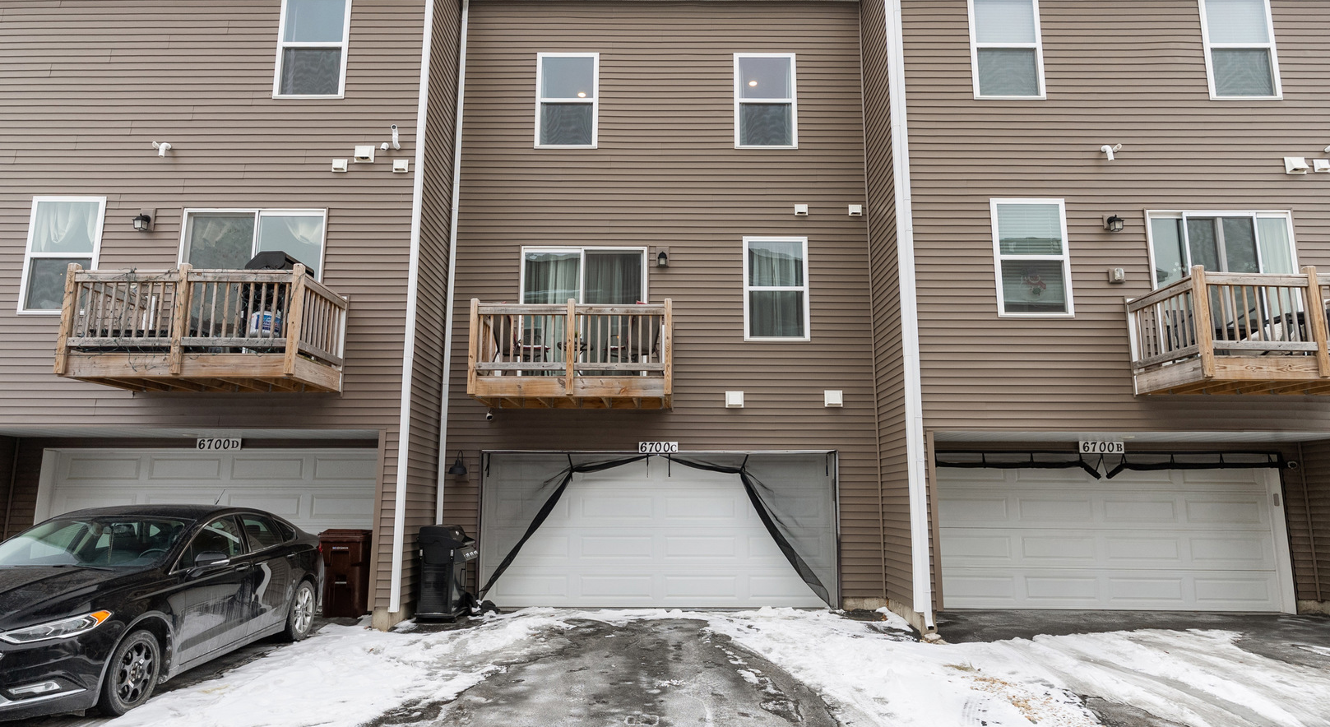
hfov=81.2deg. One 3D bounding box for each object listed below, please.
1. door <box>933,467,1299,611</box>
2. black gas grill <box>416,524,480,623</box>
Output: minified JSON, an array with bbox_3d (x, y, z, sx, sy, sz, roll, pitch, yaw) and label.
[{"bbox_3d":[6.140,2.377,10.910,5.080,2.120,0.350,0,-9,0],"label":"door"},{"bbox_3d":[-2.823,2.723,10.210,0.610,1.160,0.900,0,-9,0],"label":"black gas grill"}]

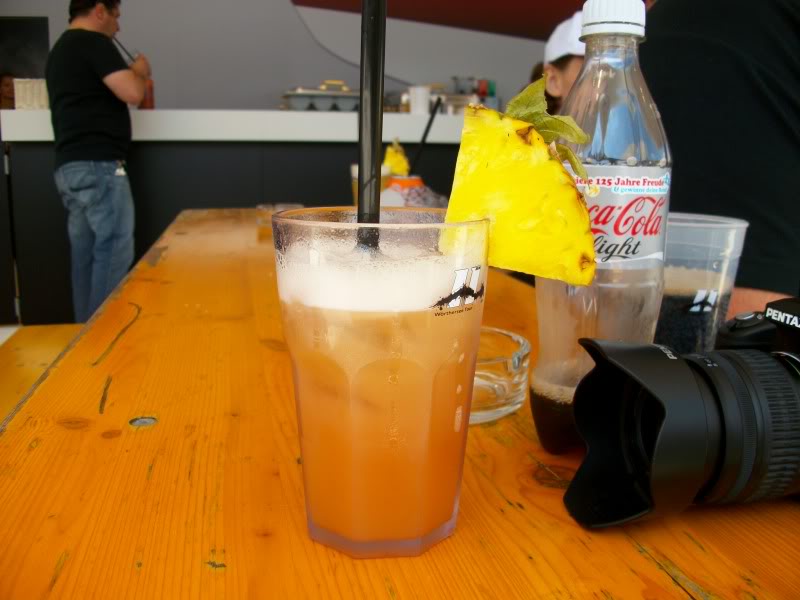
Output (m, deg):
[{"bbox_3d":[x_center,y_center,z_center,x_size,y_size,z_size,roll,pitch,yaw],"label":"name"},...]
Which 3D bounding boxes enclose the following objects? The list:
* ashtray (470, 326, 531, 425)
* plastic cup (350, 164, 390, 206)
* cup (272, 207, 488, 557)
[{"bbox_3d":[0.025,0.045,0.501,0.112,0.036,0.112,0,11,0],"label":"ashtray"},{"bbox_3d":[-0.062,-0.224,1.668,0.085,0.131,0.085,0,11,0],"label":"plastic cup"},{"bbox_3d":[-0.008,0.030,0.326,0.085,0.131,0.085,0,11,0],"label":"cup"}]

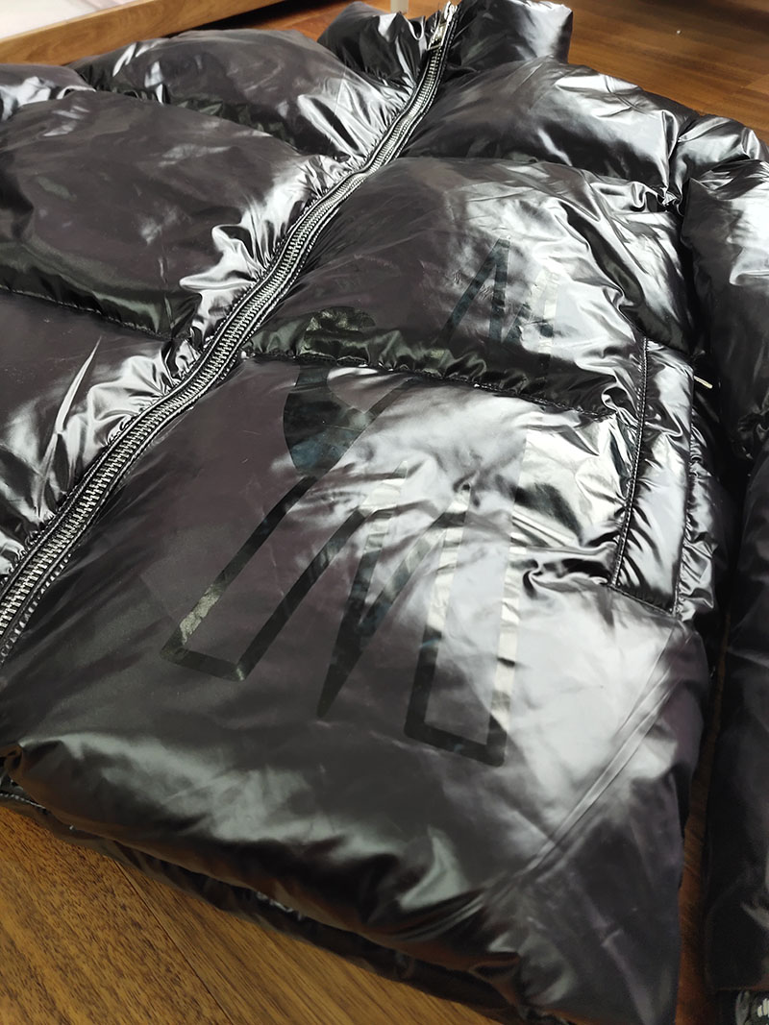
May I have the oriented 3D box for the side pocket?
[{"bbox_3d":[0.133,-0.022,0.436,0.036,0.022,0.175,26,50,-7],"label":"side pocket"}]

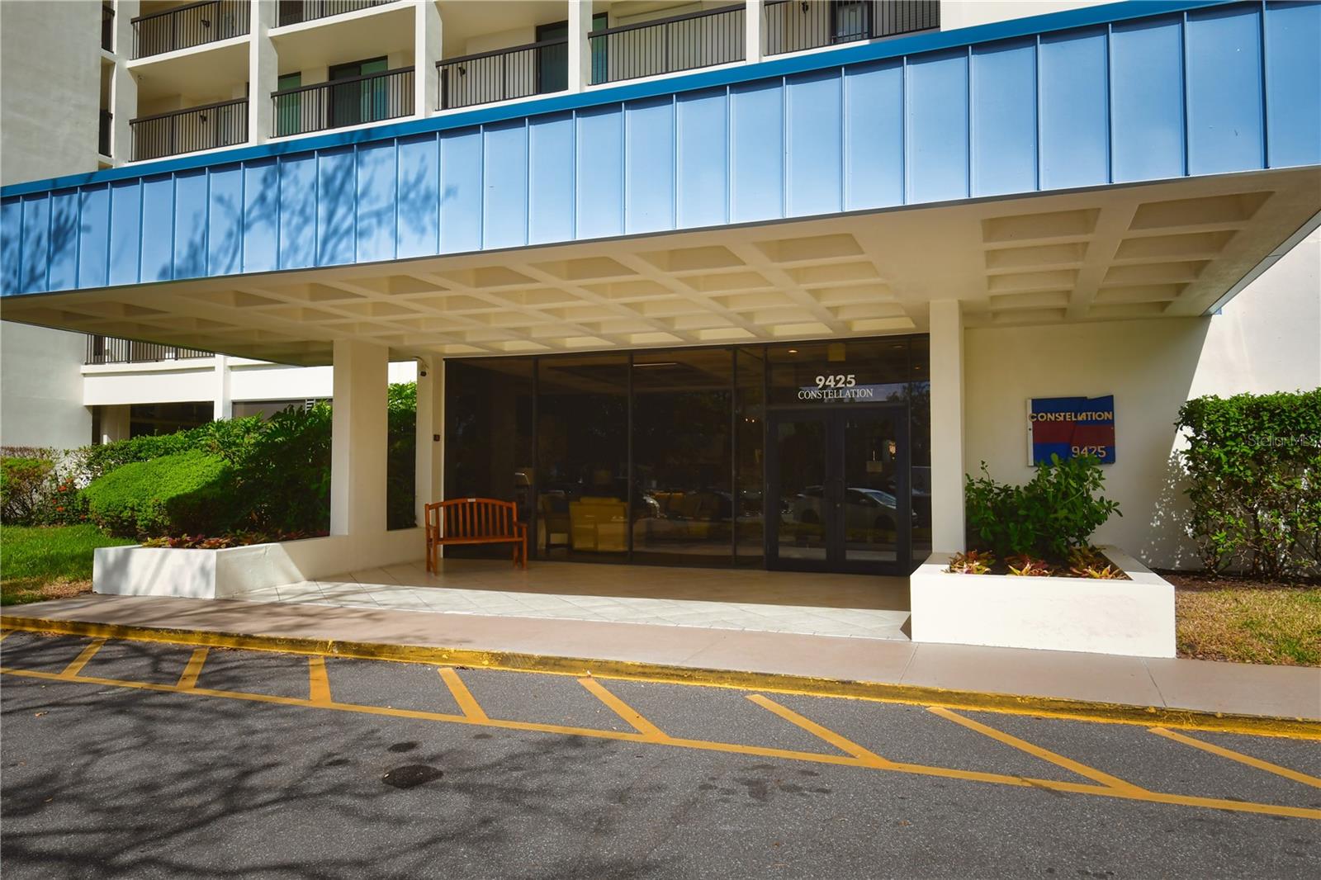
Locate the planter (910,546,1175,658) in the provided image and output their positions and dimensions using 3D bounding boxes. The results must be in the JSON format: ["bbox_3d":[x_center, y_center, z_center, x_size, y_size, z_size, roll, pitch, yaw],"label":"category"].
[{"bbox_3d":[3.551,1.388,8.776,1.838,0.517,3.981,-1,-2,21],"label":"planter"}]

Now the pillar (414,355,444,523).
[{"bbox_3d":[-3.439,0.053,13.775,0.274,2.562,0.330,-1,-2,21],"label":"pillar"}]

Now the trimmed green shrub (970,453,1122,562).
[{"bbox_3d":[3.809,0.652,9.285,1.502,1.025,1.400,-1,-2,21],"label":"trimmed green shrub"}]

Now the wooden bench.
[{"bbox_3d":[-2.437,1.264,12.174,1.245,0.946,0.540,1,-2,-26],"label":"wooden bench"}]

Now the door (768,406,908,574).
[{"bbox_3d":[2.252,0.623,11.727,1.792,2.129,0.100,-1,-2,21],"label":"door"}]

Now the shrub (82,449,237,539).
[{"bbox_3d":[-7.594,0.812,13.900,2.000,1.280,1.900,1,-3,-29],"label":"shrub"}]

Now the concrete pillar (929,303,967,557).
[{"bbox_3d":[2.985,-0.118,9.510,0.300,2.551,0.680,-1,-2,21],"label":"concrete pillar"}]

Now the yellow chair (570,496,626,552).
[{"bbox_3d":[-0.905,1.396,15.409,0.960,0.880,0.860,-1,-2,17],"label":"yellow chair"}]

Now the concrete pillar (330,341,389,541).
[{"bbox_3d":[-4.017,-0.005,12.281,0.293,2.562,0.777,-1,-2,21],"label":"concrete pillar"}]

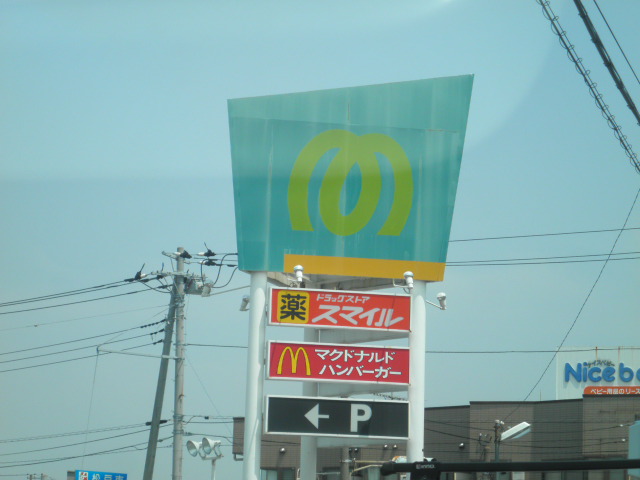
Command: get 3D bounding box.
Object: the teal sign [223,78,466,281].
[{"bbox_3d":[0.316,-1.036,39.526,4.662,4.004,3.000,3,-11,-9],"label":"teal sign"}]

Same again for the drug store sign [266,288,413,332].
[{"bbox_3d":[0.371,1.299,37.779,2.681,0.678,0.200,3,-11,-9],"label":"drug store sign"}]

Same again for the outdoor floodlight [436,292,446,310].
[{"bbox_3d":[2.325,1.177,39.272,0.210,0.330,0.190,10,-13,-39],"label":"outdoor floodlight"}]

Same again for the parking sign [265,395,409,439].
[{"bbox_3d":[0.318,3.257,37.421,2.678,0.684,0.200,3,-11,-9],"label":"parking sign"}]

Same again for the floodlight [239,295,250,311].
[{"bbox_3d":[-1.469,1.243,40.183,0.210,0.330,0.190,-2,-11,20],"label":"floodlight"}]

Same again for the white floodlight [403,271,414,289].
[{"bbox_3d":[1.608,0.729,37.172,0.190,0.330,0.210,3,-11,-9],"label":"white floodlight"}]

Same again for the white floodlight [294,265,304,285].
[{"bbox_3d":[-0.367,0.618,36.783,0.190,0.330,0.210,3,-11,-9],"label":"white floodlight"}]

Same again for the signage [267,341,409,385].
[{"bbox_3d":[0.342,2.273,37.601,2.667,0.680,0.200,3,-11,-9],"label":"signage"}]

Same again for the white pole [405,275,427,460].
[{"bbox_3d":[1.721,4.259,37.545,0.300,7.130,0.300,3,-11,-9],"label":"white pole"}]

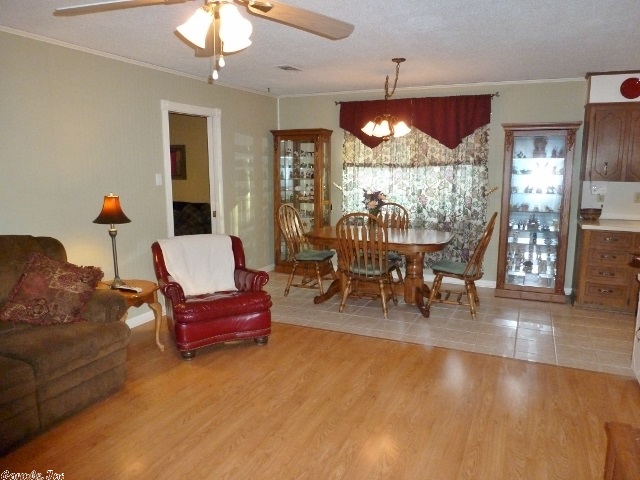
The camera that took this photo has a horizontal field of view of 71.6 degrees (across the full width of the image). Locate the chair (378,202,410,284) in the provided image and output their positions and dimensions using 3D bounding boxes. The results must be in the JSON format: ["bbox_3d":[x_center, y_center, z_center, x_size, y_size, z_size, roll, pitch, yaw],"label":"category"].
[{"bbox_3d":[0.768,0.110,5.238,0.500,1.040,0.620,4,10,25],"label":"chair"}]

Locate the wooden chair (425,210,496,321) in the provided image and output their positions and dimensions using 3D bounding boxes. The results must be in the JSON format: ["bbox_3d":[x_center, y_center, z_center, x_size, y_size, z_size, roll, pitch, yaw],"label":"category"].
[{"bbox_3d":[1.461,0.215,4.569,0.630,1.040,0.500,6,11,33],"label":"wooden chair"}]

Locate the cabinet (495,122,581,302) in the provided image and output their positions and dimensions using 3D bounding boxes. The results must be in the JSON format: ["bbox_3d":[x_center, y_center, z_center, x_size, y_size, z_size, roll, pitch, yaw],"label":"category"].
[{"bbox_3d":[2.395,-0.294,4.949,0.755,1.920,0.380,4,10,25],"label":"cabinet"}]

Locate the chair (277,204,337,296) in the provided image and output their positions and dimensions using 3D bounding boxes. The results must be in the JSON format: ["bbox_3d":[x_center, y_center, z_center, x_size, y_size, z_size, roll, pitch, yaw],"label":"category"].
[{"bbox_3d":[-0.133,0.106,5.295,0.630,1.040,0.500,2,10,17],"label":"chair"}]

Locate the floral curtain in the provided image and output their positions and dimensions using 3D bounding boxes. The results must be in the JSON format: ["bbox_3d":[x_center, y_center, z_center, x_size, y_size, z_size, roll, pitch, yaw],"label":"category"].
[{"bbox_3d":[1.149,-0.612,5.609,1.840,1.840,0.110,4,10,25],"label":"floral curtain"}]

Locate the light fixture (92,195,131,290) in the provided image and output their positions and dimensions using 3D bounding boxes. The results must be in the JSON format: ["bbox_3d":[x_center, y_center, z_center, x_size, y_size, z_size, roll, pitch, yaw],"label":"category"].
[{"bbox_3d":[-1.637,0.006,3.506,0.280,0.765,0.280,4,10,25],"label":"light fixture"}]

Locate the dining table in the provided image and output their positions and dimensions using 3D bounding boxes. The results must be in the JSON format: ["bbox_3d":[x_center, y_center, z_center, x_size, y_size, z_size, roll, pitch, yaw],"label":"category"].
[{"bbox_3d":[0.666,0.305,4.928,1.630,0.756,1.050,4,10,25],"label":"dining table"}]

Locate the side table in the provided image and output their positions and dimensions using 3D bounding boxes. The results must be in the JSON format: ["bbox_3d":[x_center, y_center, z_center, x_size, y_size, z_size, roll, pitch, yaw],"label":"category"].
[{"bbox_3d":[-1.608,0.659,3.523,0.610,0.540,0.530,4,10,25],"label":"side table"}]

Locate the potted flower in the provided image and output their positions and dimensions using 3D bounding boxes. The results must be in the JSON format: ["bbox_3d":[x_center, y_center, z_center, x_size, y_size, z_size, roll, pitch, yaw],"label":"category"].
[{"bbox_3d":[0.593,-0.316,4.903,0.260,0.480,0.260,4,10,25],"label":"potted flower"}]

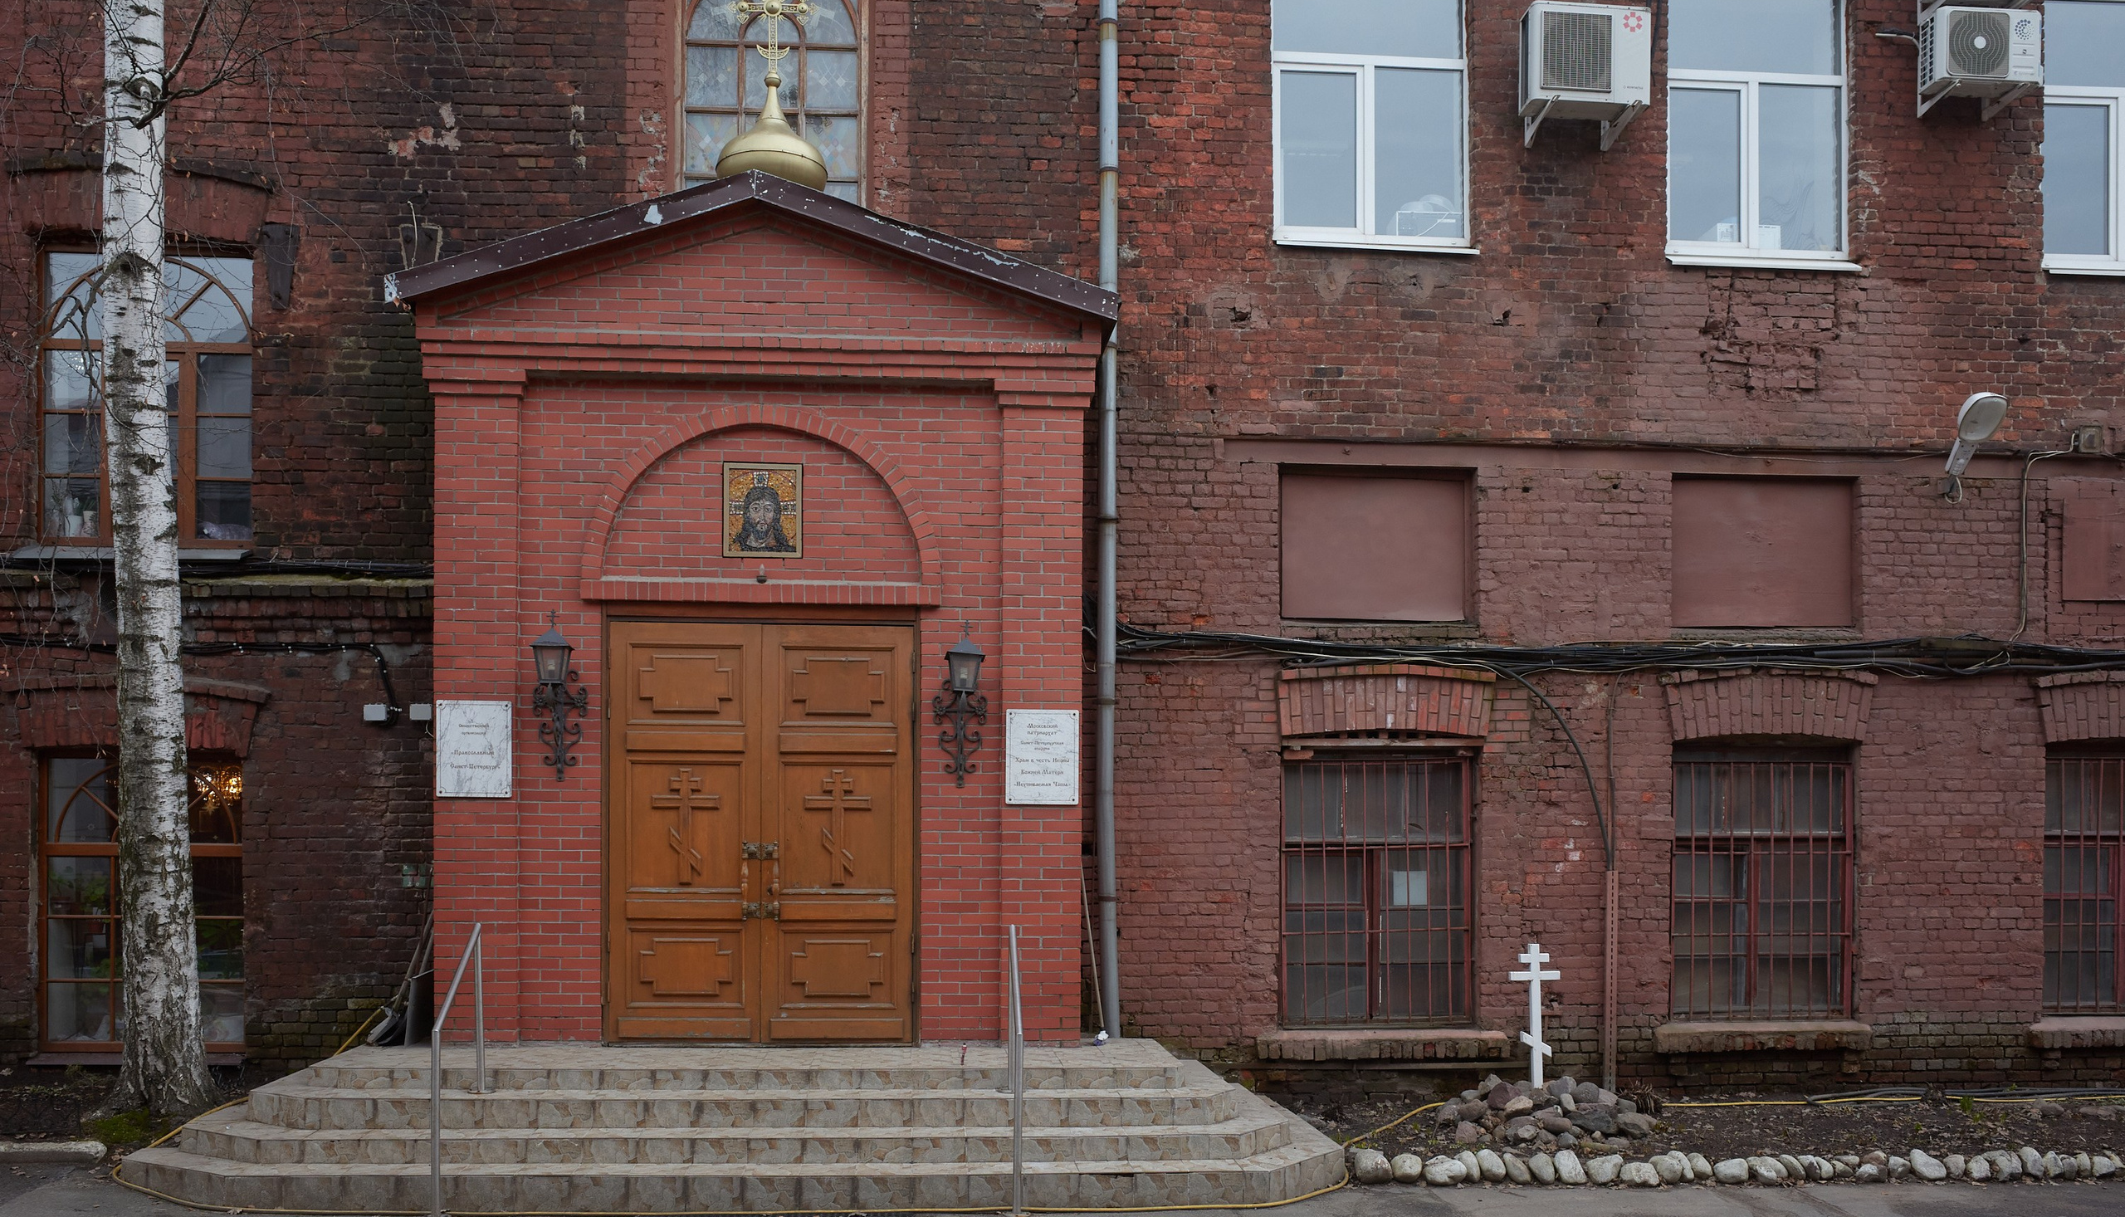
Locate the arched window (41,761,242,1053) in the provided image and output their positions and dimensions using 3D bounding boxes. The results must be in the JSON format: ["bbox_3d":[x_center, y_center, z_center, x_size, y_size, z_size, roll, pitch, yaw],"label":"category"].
[{"bbox_3d":[-6.058,1.940,10.856,1.330,1.930,0.150,1,-2,-4],"label":"arched window"}]

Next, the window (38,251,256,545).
[{"bbox_3d":[-6.026,-1.388,10.858,1.350,1.950,0.150,1,-2,-4],"label":"window"}]

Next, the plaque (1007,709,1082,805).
[{"bbox_3d":[-0.125,0.962,10.636,0.470,0.610,0.030,1,-2,-4],"label":"plaque"}]

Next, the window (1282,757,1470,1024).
[{"bbox_3d":[2.182,1.976,11.444,1.310,1.860,0.130,1,-2,-4],"label":"window"}]

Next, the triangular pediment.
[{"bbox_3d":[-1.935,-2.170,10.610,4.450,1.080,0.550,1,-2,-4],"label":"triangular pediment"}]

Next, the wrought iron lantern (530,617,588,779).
[{"bbox_3d":[-3.116,0.539,10.230,0.340,1.040,0.350,0,-1,-4],"label":"wrought iron lantern"}]

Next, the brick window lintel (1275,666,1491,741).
[{"bbox_3d":[2.247,0.650,11.419,1.500,0.530,0.200,1,-2,-4],"label":"brick window lintel"}]

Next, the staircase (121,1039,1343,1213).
[{"bbox_3d":[-1.720,3.010,9.880,6.650,0.580,2.300,1,-2,-4],"label":"staircase"}]

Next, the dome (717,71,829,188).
[{"bbox_3d":[-1.932,-3.106,11.000,0.745,0.900,0.745,0,-1,-4],"label":"dome"}]

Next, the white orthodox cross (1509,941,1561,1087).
[{"bbox_3d":[3.009,2.585,10.500,0.325,0.930,0.060,0,-1,-4],"label":"white orthodox cross"}]

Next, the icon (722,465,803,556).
[{"bbox_3d":[-1.926,-0.632,10.633,0.510,0.615,0.040,1,-2,-4],"label":"icon"}]

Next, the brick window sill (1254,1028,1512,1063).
[{"bbox_3d":[2.274,3.093,11.680,1.790,0.190,0.250,0,-1,-4],"label":"brick window sill"}]

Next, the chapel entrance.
[{"bbox_3d":[-1.932,1.422,10.580,1.980,2.710,0.180,0,-1,-4],"label":"chapel entrance"}]

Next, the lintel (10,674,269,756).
[{"bbox_3d":[-6.029,0.695,10.785,1.610,0.530,0.200,1,-2,-4],"label":"lintel"}]

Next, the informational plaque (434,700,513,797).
[{"bbox_3d":[-3.654,0.877,10.250,0.455,0.605,0.030,0,-1,-4],"label":"informational plaque"}]

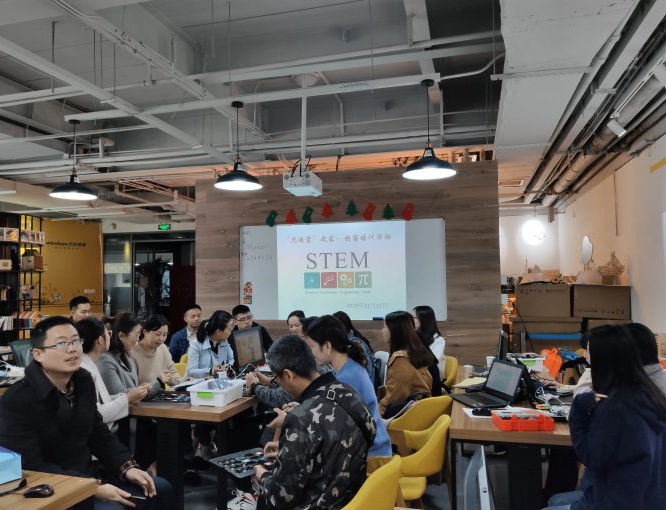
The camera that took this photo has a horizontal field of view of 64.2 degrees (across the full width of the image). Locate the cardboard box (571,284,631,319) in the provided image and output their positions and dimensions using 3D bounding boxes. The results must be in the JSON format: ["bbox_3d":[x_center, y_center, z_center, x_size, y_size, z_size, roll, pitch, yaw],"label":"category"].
[{"bbox_3d":[2.870,0.503,5.746,0.550,0.341,0.400,-2,-3,14],"label":"cardboard box"}]

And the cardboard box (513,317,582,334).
[{"bbox_3d":[2.324,0.760,5.864,0.721,0.184,0.480,-2,-3,14],"label":"cardboard box"}]

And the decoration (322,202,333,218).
[{"bbox_3d":[-0.069,-0.534,6.344,0.149,0.193,0.012,-2,-3,14],"label":"decoration"}]

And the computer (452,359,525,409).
[{"bbox_3d":[0.891,0.744,3.092,0.317,0.222,0.325,0,-3,-14],"label":"computer"}]

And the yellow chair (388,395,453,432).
[{"bbox_3d":[0.424,1.226,3.143,0.550,0.790,0.540,-2,-3,21],"label":"yellow chair"}]

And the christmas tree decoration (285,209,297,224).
[{"bbox_3d":[-0.490,-0.442,6.197,0.143,0.183,0.020,-2,-3,15],"label":"christmas tree decoration"}]

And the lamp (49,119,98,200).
[{"bbox_3d":[-2.268,-0.840,4.646,0.387,0.690,0.387,-2,-3,15],"label":"lamp"}]

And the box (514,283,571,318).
[{"bbox_3d":[2.311,0.506,5.891,0.548,0.343,0.400,-2,-3,14],"label":"box"}]

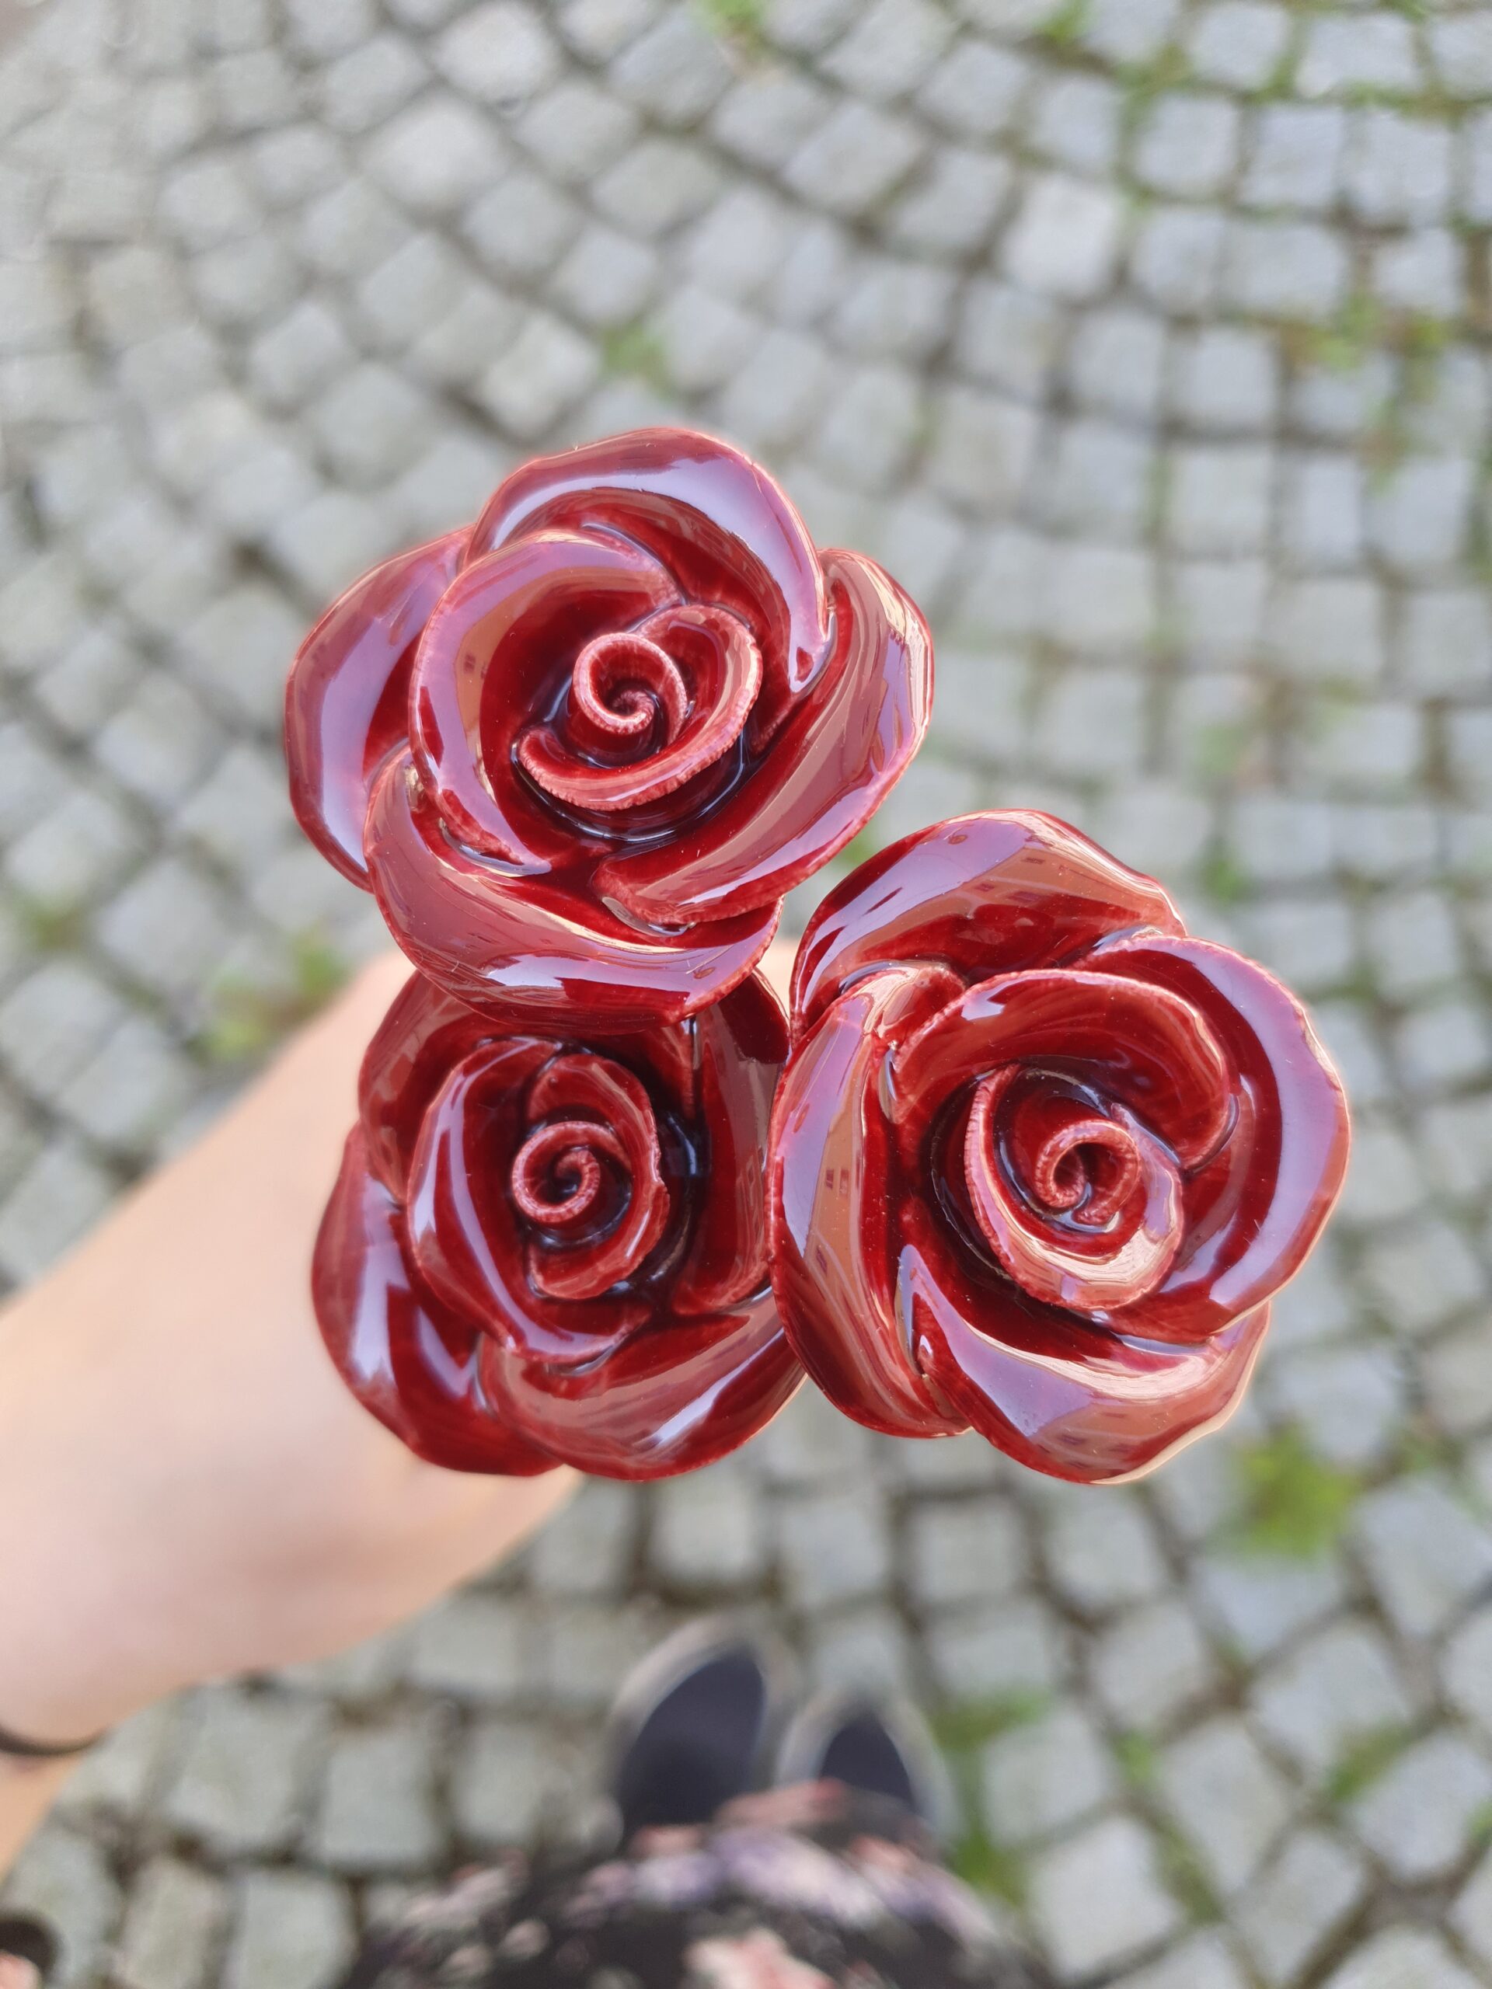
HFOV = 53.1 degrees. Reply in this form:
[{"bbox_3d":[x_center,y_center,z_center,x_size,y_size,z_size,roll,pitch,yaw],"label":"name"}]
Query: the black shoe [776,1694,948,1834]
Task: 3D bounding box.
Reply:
[{"bbox_3d":[0.069,0.615,0.987,0.109,0.100,0.270,5,80,3],"label":"black shoe"}]

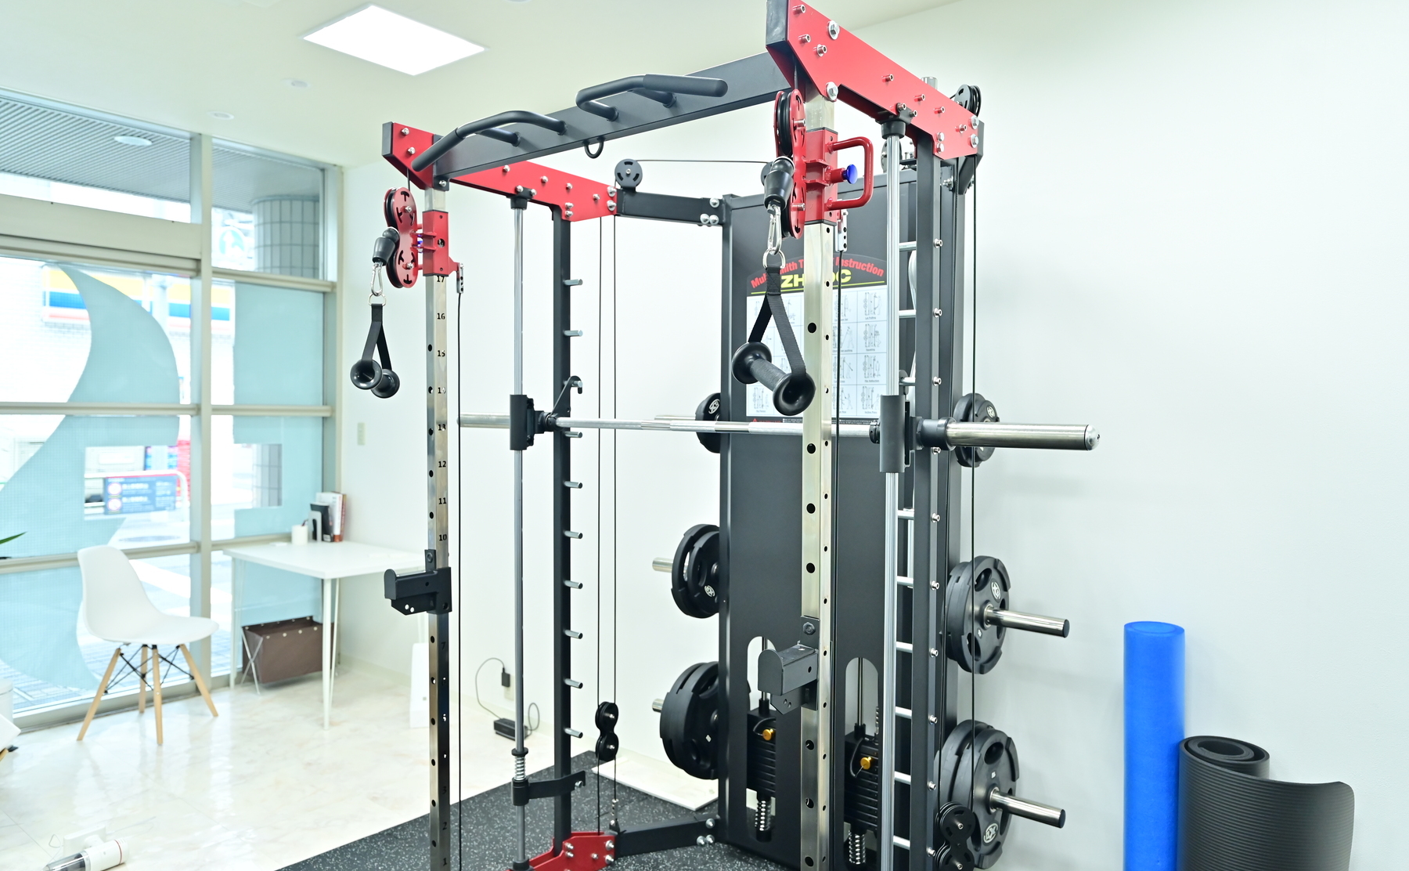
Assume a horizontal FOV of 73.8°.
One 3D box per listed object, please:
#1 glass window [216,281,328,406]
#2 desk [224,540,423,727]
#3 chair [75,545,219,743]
[{"bbox_3d":[-2.377,-0.496,5.161,0.050,0.665,0.610,2,2,38],"label":"glass window"},{"bbox_3d":[-1.953,0.970,4.845,0.998,0.721,0.589,2,2,38],"label":"desk"},{"bbox_3d":[-2.542,0.927,4.301,0.510,0.825,0.460,1,2,6],"label":"chair"}]

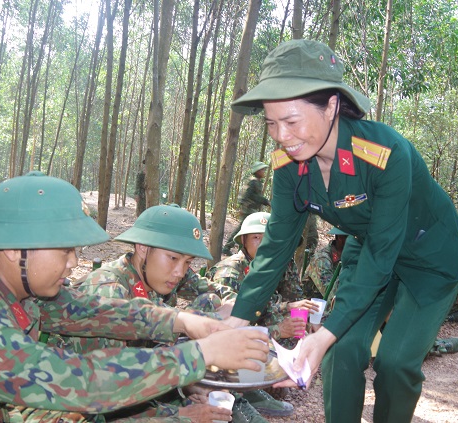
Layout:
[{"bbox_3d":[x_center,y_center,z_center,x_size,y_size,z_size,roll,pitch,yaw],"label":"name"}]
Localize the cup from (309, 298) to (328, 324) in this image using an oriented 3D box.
[{"bbox_3d":[0.384,0.428,2.050,0.071,0.108,0.071,7,-2,0],"label":"cup"}]

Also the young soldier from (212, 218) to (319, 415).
[{"bbox_3d":[0.160,0.390,2.200,0.480,0.860,0.620,3,-3,-45],"label":"young soldier"}]

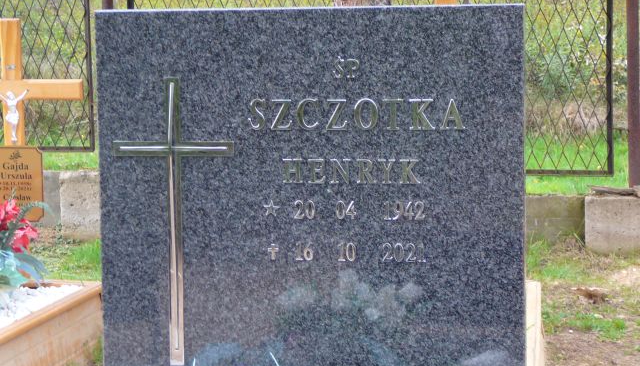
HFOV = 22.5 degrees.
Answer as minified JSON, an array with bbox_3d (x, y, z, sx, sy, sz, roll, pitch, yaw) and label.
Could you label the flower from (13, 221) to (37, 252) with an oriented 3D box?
[{"bbox_3d":[-1.062,0.193,5.800,0.094,0.120,0.095,-2,5,-14],"label":"flower"}]

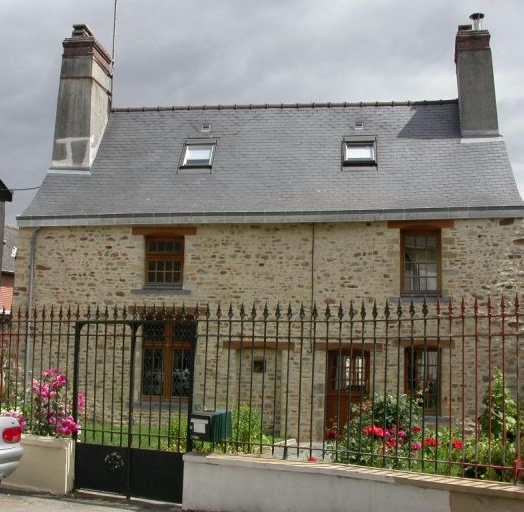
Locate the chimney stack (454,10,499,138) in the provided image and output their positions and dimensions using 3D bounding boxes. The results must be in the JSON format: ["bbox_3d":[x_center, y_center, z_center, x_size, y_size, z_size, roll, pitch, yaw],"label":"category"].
[{"bbox_3d":[5.311,-4.416,18.478,0.900,3.200,0.850,0,-7,9],"label":"chimney stack"}]

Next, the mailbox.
[{"bbox_3d":[-0.573,1.908,8.397,0.287,0.288,0.410,-3,-8,29],"label":"mailbox"}]

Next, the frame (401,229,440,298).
[{"bbox_3d":[3.404,0.146,16.011,0.859,1.463,0.130,0,-7,9],"label":"frame"}]

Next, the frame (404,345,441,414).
[{"bbox_3d":[3.377,2.627,15.701,0.766,1.429,0.130,0,-7,9],"label":"frame"}]

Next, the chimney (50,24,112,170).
[{"bbox_3d":[-4.637,-3.983,19.655,1.030,3.720,1.330,0,-7,9],"label":"chimney"}]

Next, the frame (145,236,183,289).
[{"bbox_3d":[-2.203,0.136,16.851,0.912,1.171,0.130,0,-7,9],"label":"frame"}]

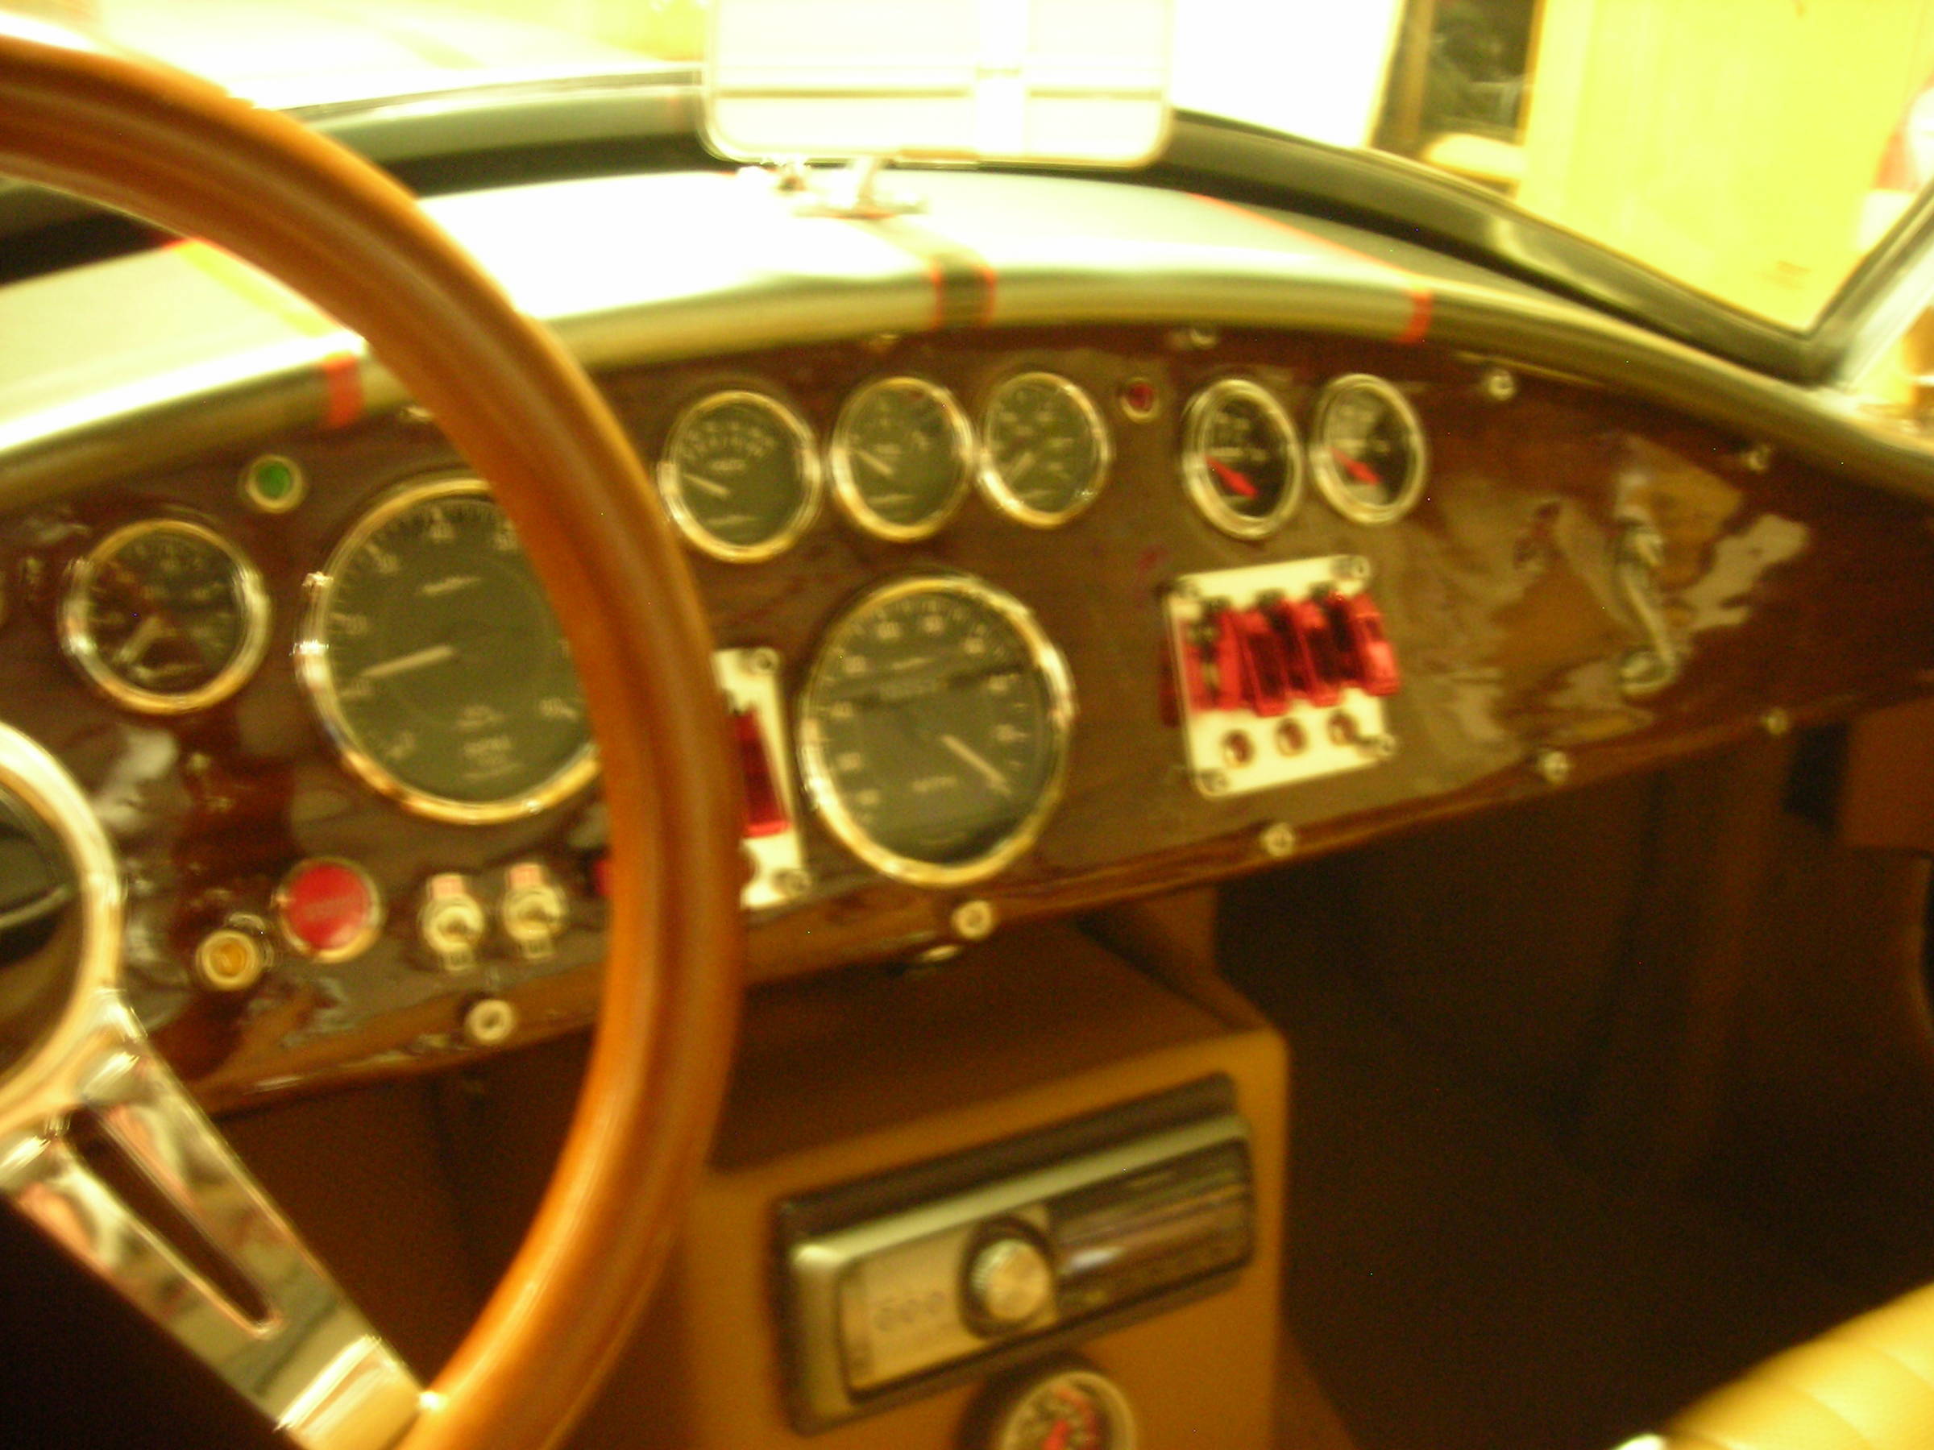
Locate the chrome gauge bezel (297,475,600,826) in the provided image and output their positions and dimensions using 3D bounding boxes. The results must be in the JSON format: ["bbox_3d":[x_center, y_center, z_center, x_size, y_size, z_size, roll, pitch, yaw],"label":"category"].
[{"bbox_3d":[-0.160,-0.025,0.701,0.114,0.114,0.025,-9,3,-29],"label":"chrome gauge bezel"}]

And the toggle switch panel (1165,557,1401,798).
[{"bbox_3d":[0.136,-0.021,0.855,0.098,0.087,0.032,-9,3,-29],"label":"toggle switch panel"}]

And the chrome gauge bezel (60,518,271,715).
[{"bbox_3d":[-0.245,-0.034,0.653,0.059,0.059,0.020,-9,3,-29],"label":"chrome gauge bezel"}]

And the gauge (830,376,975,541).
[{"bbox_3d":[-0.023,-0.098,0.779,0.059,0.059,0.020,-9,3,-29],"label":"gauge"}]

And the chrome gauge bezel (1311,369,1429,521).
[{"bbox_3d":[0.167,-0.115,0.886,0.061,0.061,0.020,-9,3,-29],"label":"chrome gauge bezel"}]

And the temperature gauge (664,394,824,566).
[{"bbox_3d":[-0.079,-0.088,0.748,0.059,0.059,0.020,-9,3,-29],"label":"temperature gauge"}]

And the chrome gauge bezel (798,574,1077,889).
[{"bbox_3d":[-0.010,0.002,0.784,0.114,0.114,0.025,-9,3,-29],"label":"chrome gauge bezel"}]

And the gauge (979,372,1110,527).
[{"bbox_3d":[0.029,-0.105,0.808,0.059,0.059,0.020,-9,3,-29],"label":"gauge"}]

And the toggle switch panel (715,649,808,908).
[{"bbox_3d":[-0.079,0.018,0.734,0.047,0.087,0.032,-9,3,-29],"label":"toggle switch panel"}]

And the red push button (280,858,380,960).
[{"bbox_3d":[-0.203,0.059,0.675,0.032,0.032,0.016,-9,3,-29],"label":"red push button"}]

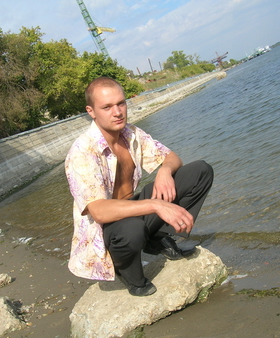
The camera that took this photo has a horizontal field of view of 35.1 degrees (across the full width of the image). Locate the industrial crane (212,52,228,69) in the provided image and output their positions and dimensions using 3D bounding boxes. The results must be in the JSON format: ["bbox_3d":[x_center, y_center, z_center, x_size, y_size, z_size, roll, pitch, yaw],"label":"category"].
[{"bbox_3d":[55.943,-76.063,310.000,13.000,12.500,7.000,-24,7,0],"label":"industrial crane"}]

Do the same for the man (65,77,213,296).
[{"bbox_3d":[-0.055,0.072,1.991,0.620,0.960,0.680,-30,9,-40],"label":"man"}]

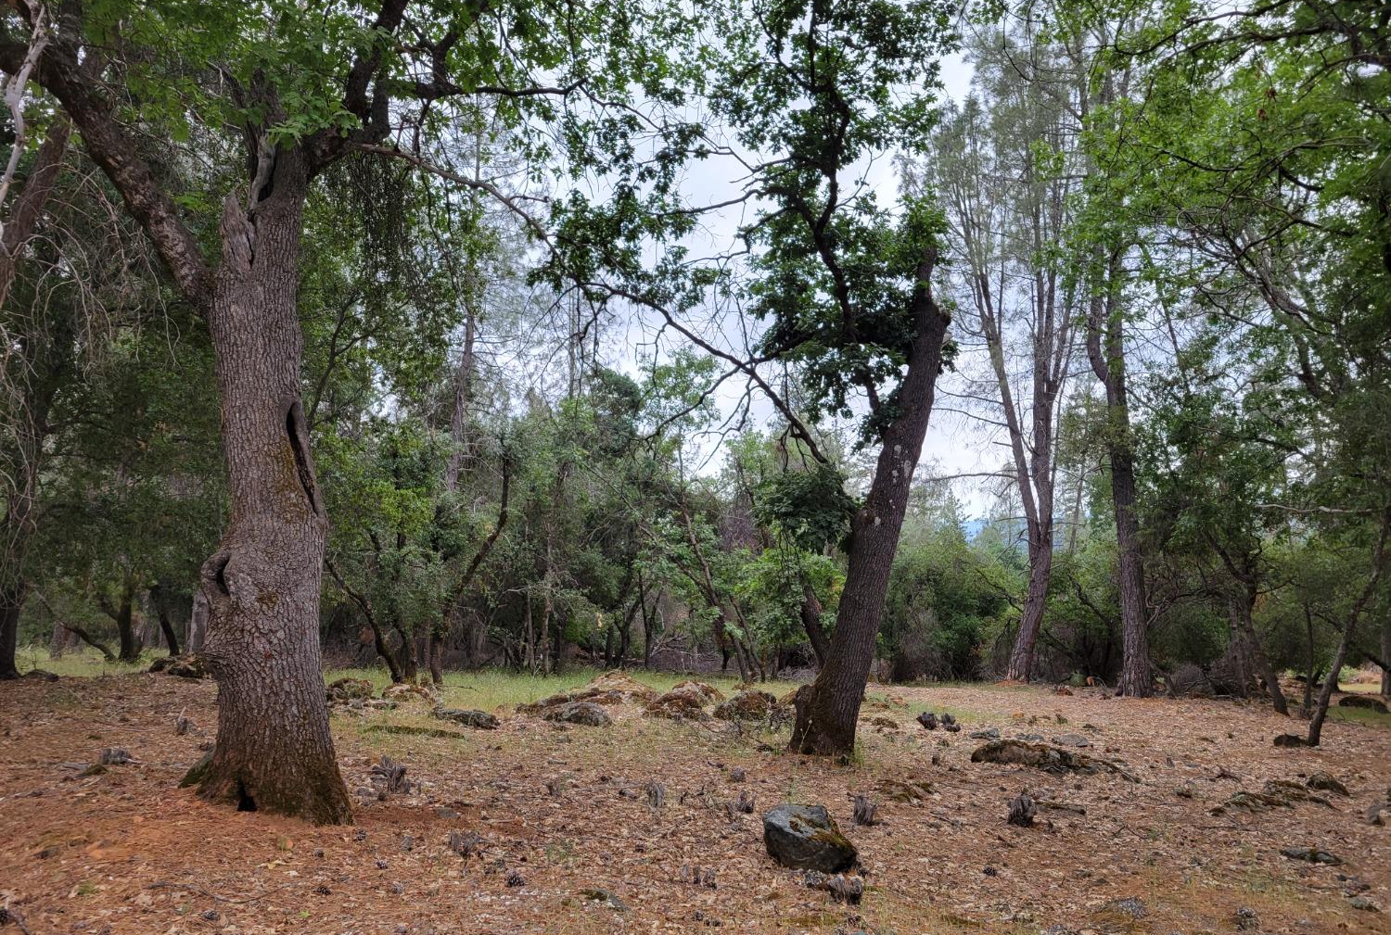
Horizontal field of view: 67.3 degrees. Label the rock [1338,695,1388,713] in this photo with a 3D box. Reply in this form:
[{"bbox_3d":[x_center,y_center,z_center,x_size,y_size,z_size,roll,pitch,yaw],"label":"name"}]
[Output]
[{"bbox_3d":[9.268,3.280,14.500,0.630,0.220,0.450,-3,-6,28],"label":"rock"}]

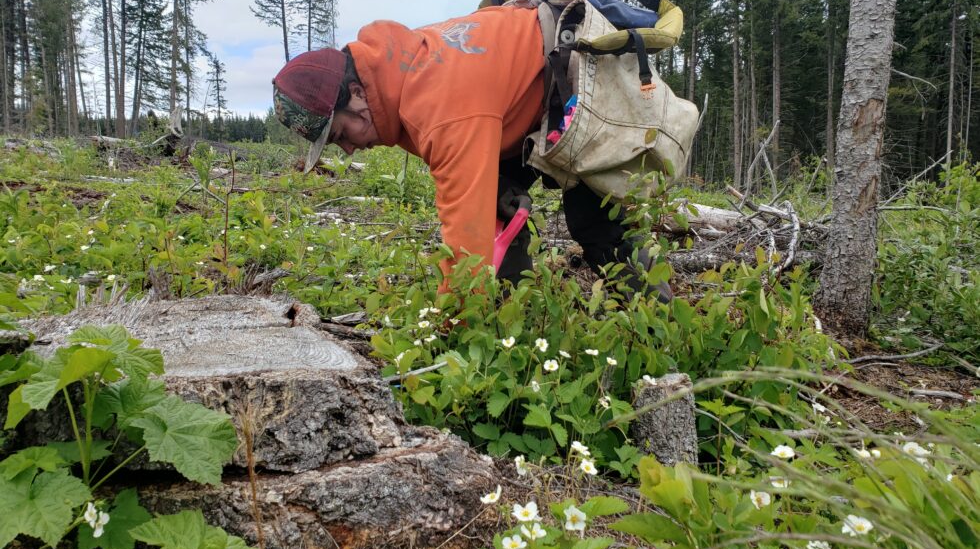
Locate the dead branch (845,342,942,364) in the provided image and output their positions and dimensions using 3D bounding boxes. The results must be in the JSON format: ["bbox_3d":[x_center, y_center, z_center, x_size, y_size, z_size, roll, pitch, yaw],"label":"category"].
[{"bbox_3d":[0.943,0.185,1.710,0.280,0.030,0.050,-3,7,-20],"label":"dead branch"}]

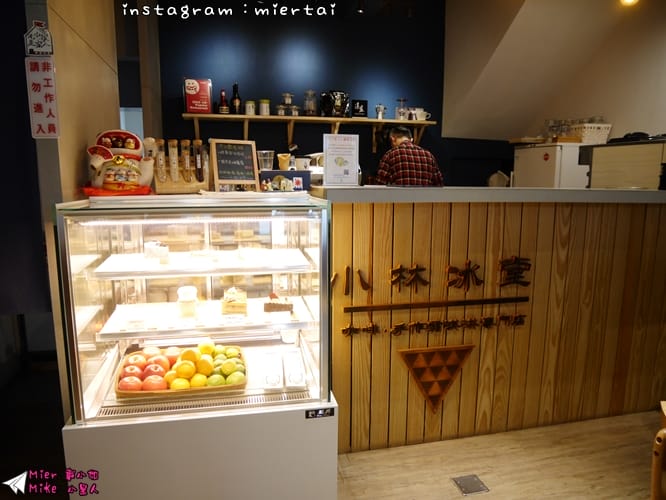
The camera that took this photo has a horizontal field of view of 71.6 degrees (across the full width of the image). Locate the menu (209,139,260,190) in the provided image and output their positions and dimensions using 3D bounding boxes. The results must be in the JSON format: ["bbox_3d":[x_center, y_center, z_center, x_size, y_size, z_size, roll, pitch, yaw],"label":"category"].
[{"bbox_3d":[-0.414,-0.355,1.950,0.185,0.220,0.110,-3,10,-21],"label":"menu"}]

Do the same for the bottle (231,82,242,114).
[{"bbox_3d":[-0.785,-1.210,3.732,0.080,0.260,0.080,-2,10,-12],"label":"bottle"}]

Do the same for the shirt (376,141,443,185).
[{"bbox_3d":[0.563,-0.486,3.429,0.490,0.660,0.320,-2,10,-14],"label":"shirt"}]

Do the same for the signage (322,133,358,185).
[{"bbox_3d":[0.035,-0.380,1.960,0.151,0.215,0.040,-1,10,-10],"label":"signage"}]

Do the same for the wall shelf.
[{"bbox_3d":[-0.151,-0.970,3.919,2.104,0.270,0.220,-2,10,-12],"label":"wall shelf"}]

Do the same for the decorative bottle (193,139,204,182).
[{"bbox_3d":[-0.554,-0.369,1.920,0.036,0.174,0.036,-2,10,-14],"label":"decorative bottle"}]

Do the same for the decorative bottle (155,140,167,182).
[{"bbox_3d":[-0.694,-0.360,1.870,0.036,0.174,0.036,-2,10,-14],"label":"decorative bottle"}]

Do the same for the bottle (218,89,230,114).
[{"bbox_3d":[-0.875,-1.180,3.718,0.083,0.205,0.083,-2,10,-12],"label":"bottle"}]

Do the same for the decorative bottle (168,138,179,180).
[{"bbox_3d":[-0.649,-0.365,1.885,0.036,0.174,0.036,-2,10,-14],"label":"decorative bottle"}]

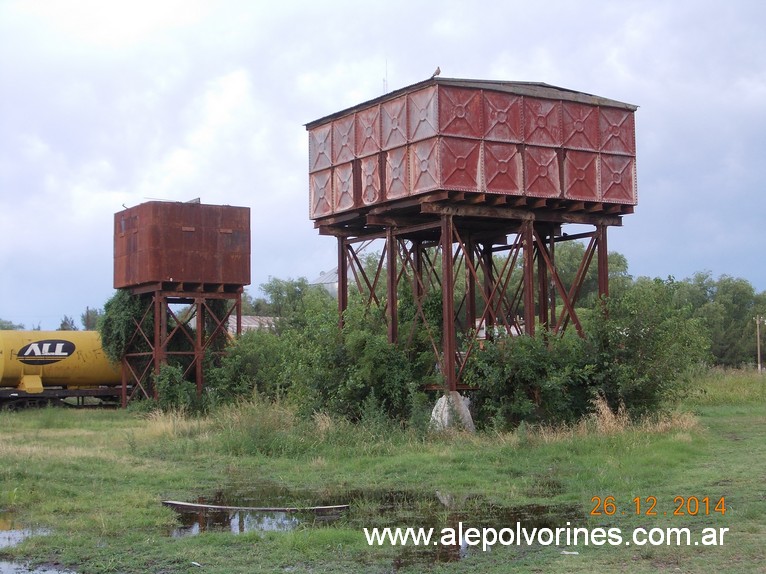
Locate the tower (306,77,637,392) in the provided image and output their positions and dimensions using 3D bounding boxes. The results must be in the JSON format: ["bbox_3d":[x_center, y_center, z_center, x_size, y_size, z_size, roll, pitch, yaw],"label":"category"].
[{"bbox_3d":[2.271,-1.030,34.610,6.250,7.506,6.250,2,-5,-32],"label":"tower"}]

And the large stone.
[{"bbox_3d":[1.618,2.956,31.149,0.900,1.035,0.900,2,-5,-32],"label":"large stone"}]

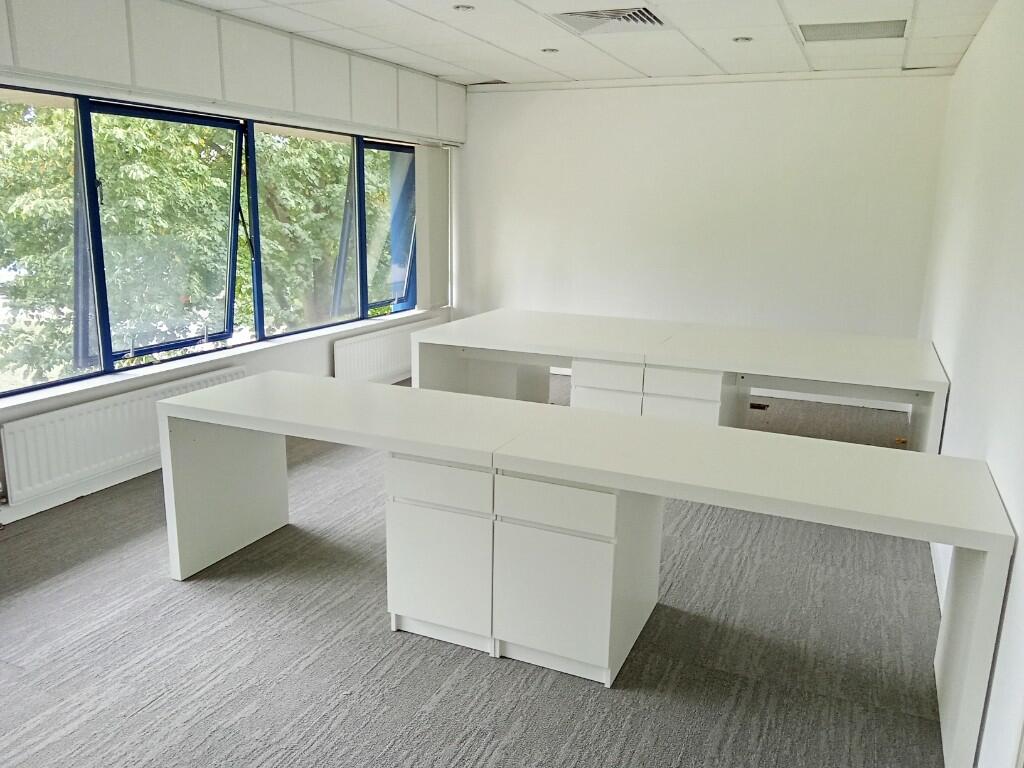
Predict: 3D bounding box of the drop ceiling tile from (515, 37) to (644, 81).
[{"bbox_3d":[0.472,-2.271,5.822,0.599,0.020,1.696,7,14,23],"label":"drop ceiling tile"}]

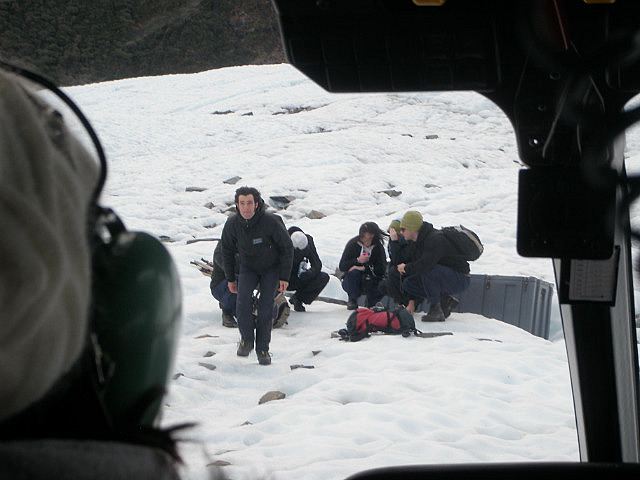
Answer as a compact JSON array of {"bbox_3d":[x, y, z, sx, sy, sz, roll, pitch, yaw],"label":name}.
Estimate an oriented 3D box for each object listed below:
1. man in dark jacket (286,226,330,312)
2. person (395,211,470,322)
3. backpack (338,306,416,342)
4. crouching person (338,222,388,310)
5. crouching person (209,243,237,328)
[{"bbox_3d":[-0.174,0.312,12.700,0.550,0.920,0.680,-2,3,-30],"label":"man in dark jacket"},{"bbox_3d":[1.133,0.267,12.100,0.800,1.100,0.580,-1,3,-21],"label":"person"},{"bbox_3d":[0.562,0.826,11.750,0.730,0.320,0.370,-3,22,-10],"label":"backpack"},{"bbox_3d":[0.456,0.278,12.600,0.560,0.930,0.660,0,3,-3],"label":"crouching person"},{"bbox_3d":[-0.810,0.378,12.100,0.720,1.000,0.550,2,3,34],"label":"crouching person"}]

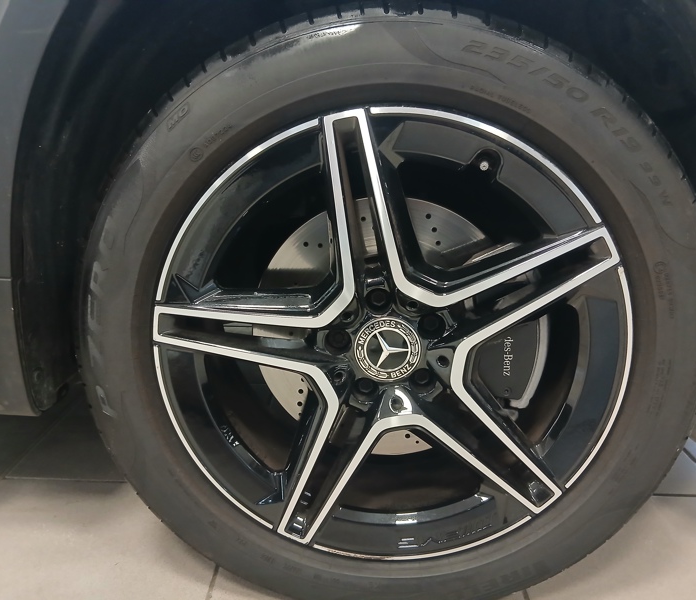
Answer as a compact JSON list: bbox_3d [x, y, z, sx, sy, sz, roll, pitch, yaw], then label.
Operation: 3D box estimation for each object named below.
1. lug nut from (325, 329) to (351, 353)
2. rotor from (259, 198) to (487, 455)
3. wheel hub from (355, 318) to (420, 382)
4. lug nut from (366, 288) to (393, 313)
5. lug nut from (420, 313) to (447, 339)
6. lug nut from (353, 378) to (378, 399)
[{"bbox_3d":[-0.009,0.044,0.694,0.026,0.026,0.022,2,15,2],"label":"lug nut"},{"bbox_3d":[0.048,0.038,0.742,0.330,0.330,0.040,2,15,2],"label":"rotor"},{"bbox_3d":[0.045,0.053,0.686,0.075,0.075,0.025,2,15,2],"label":"wheel hub"},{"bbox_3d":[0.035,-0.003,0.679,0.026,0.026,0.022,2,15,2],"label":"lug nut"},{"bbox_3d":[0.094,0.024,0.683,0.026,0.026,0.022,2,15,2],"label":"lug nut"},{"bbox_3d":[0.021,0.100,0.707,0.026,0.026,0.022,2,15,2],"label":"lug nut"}]

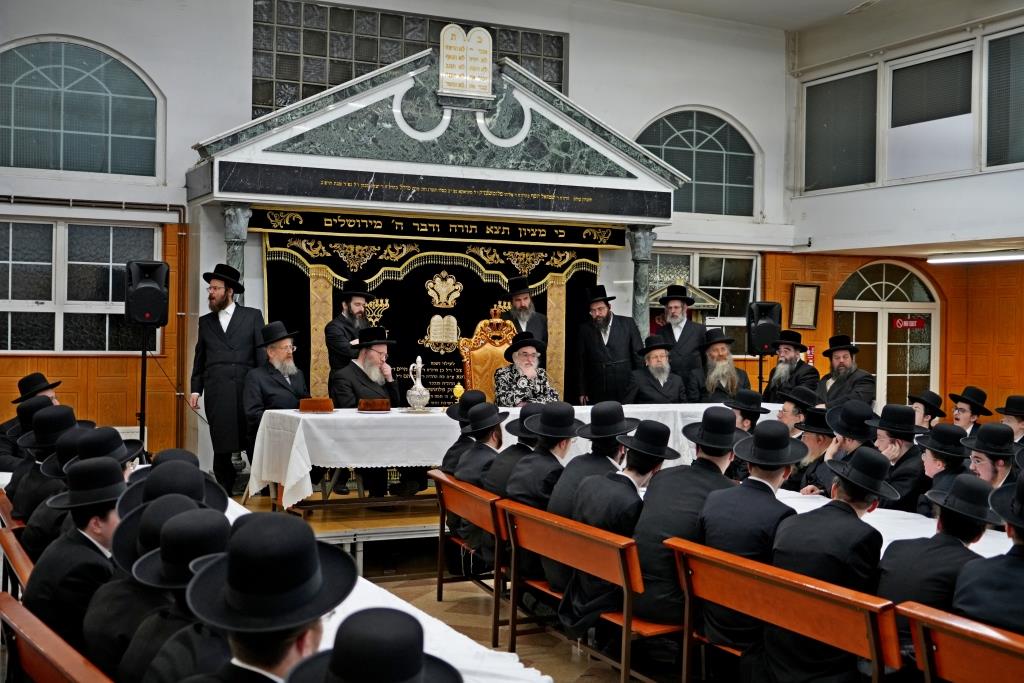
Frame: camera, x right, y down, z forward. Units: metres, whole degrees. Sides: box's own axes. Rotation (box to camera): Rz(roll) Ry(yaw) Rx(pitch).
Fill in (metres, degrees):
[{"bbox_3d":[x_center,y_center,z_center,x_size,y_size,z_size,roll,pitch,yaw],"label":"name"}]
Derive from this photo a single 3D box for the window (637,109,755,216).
[{"bbox_3d":[2.003,-1.971,13.120,1.680,1.170,0.120,0,0,-27],"label":"window"}]

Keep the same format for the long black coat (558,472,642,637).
[{"bbox_3d":[0.600,1.070,6.220,0.560,0.820,0.500,0,1,-38],"label":"long black coat"}]

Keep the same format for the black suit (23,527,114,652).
[{"bbox_3d":[-1.440,1.010,4.150,0.540,0.770,0.480,0,1,-32],"label":"black suit"}]

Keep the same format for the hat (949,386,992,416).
[{"bbox_3d":[3.415,0.443,8.900,0.355,0.140,0.325,25,-2,-19],"label":"hat"}]

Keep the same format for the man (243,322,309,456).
[{"bbox_3d":[-1.870,0.530,9.700,0.680,1.350,0.560,2,2,44],"label":"man"}]

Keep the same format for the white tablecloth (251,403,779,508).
[{"bbox_3d":[0.540,0.865,10.110,5.050,0.620,0.920,0,1,-23],"label":"white tablecloth"}]

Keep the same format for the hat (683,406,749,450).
[{"bbox_3d":[0.953,0.403,5.560,0.320,0.150,0.350,1,11,14],"label":"hat"}]

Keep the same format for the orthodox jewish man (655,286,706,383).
[{"bbox_3d":[1.544,0.375,10.950,0.550,1.780,0.360,0,0,3],"label":"orthodox jewish man"}]

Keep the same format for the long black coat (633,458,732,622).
[{"bbox_3d":[0.844,0.945,5.680,0.500,0.760,0.480,0,0,45],"label":"long black coat"}]

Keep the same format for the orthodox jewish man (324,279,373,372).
[{"bbox_3d":[-1.368,0.360,10.000,0.550,1.780,0.420,0,0,-37],"label":"orthodox jewish man"}]

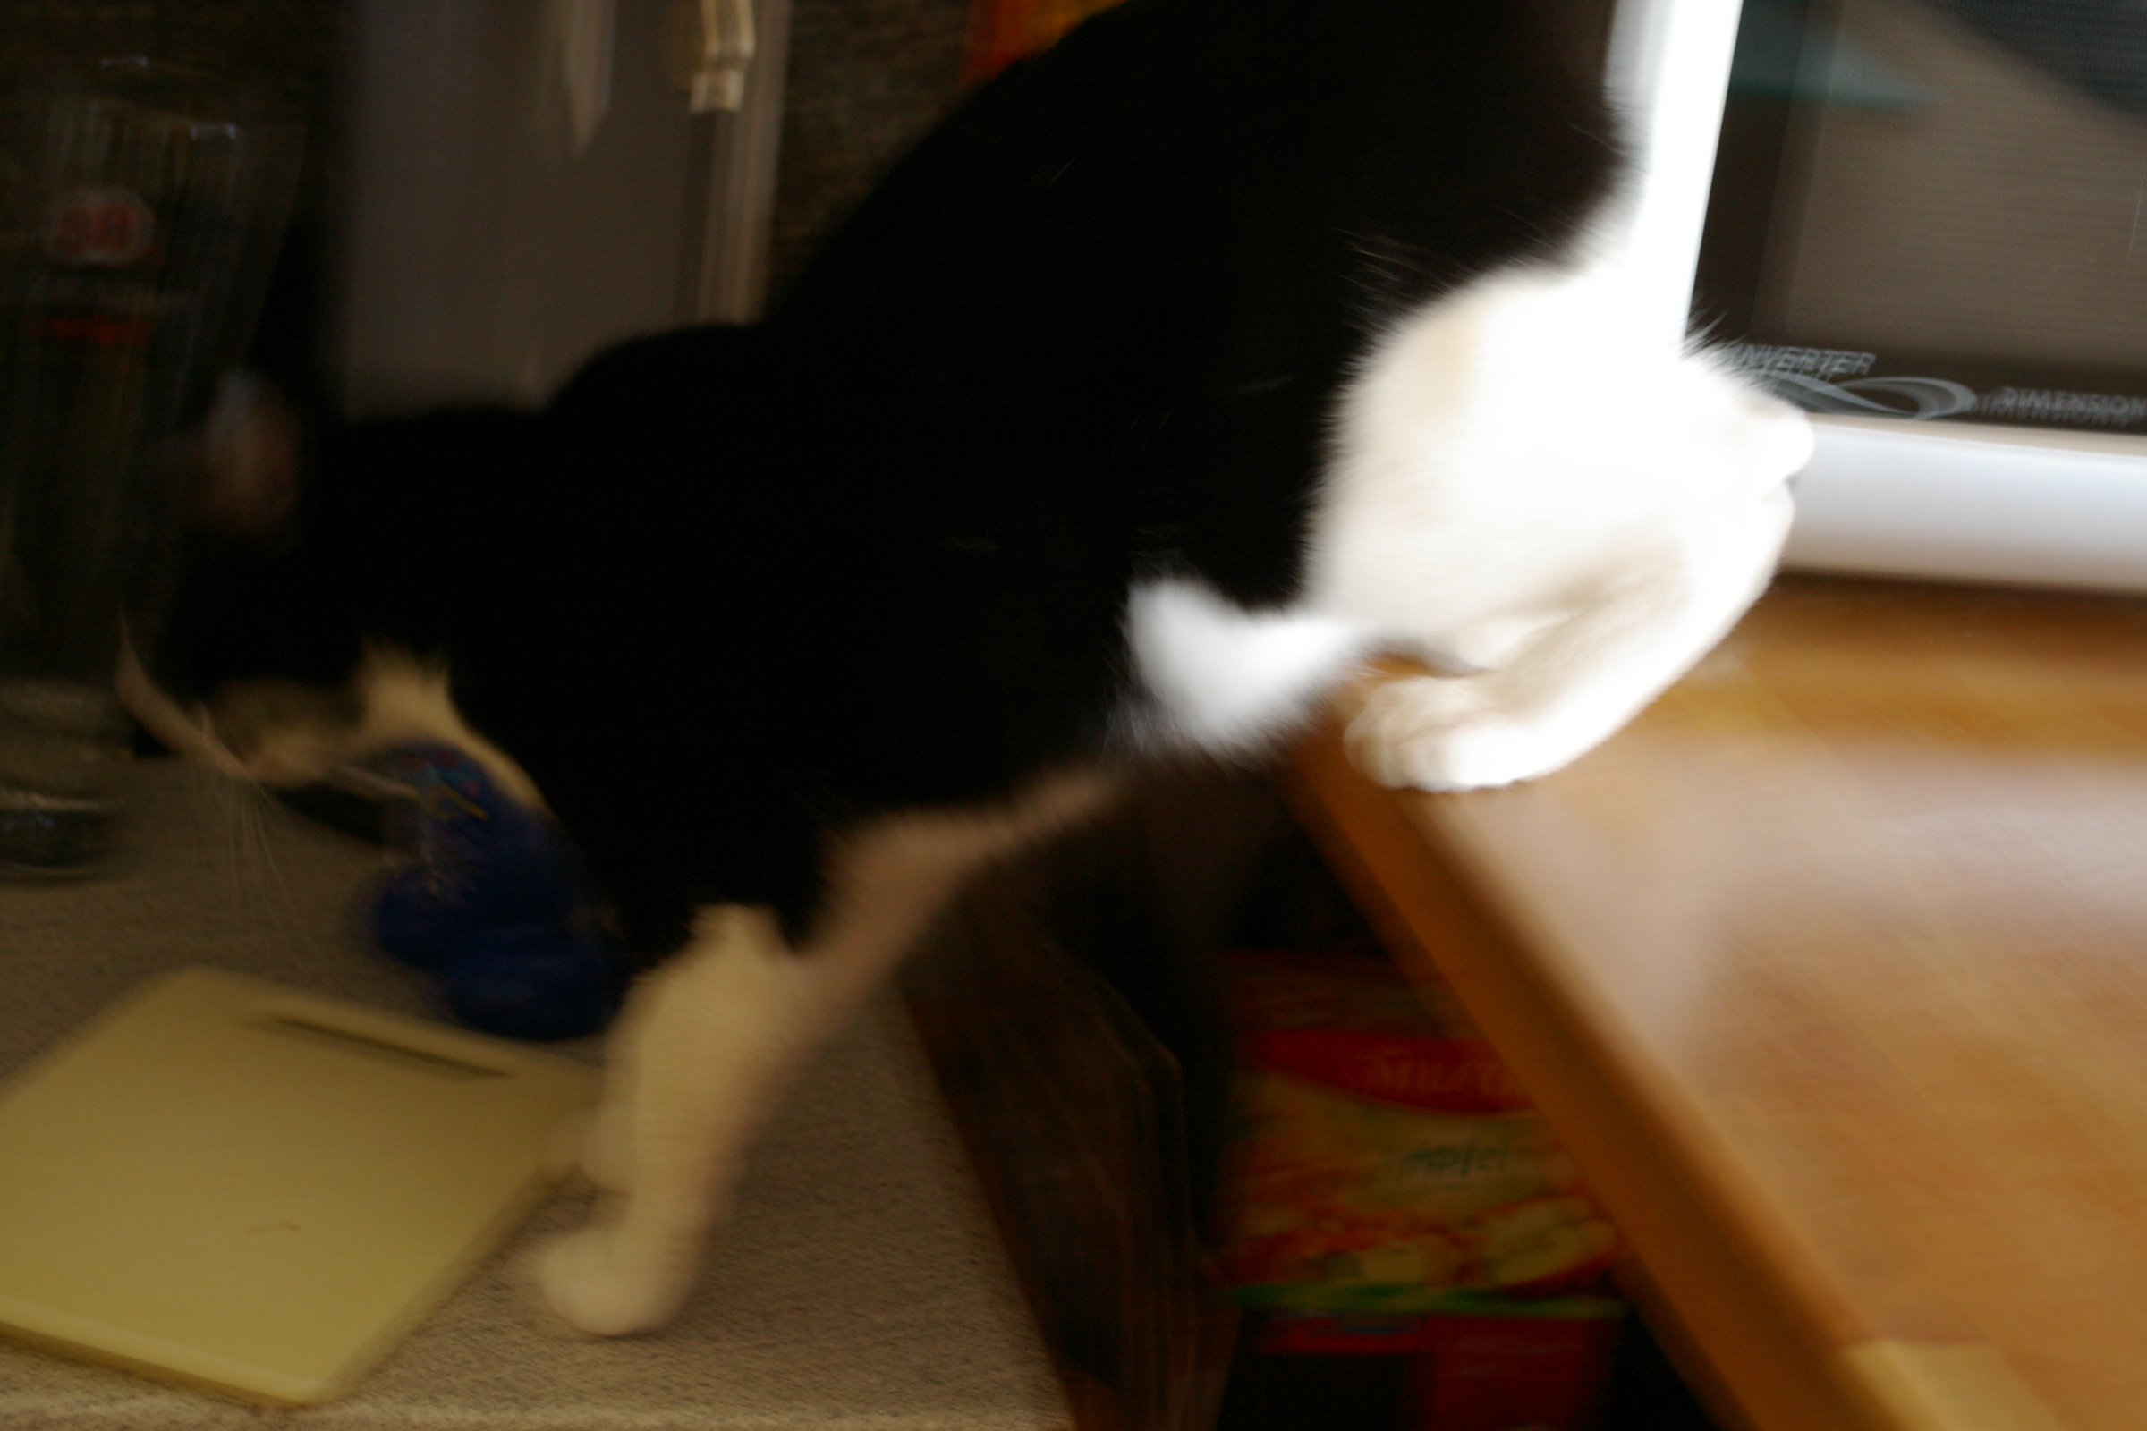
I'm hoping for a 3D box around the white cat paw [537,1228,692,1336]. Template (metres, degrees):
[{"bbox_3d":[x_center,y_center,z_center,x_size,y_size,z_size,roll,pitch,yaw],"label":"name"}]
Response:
[{"bbox_3d":[-0.124,0.153,1.320,0.043,0.029,0.033,-5,26,-26],"label":"white cat paw"}]

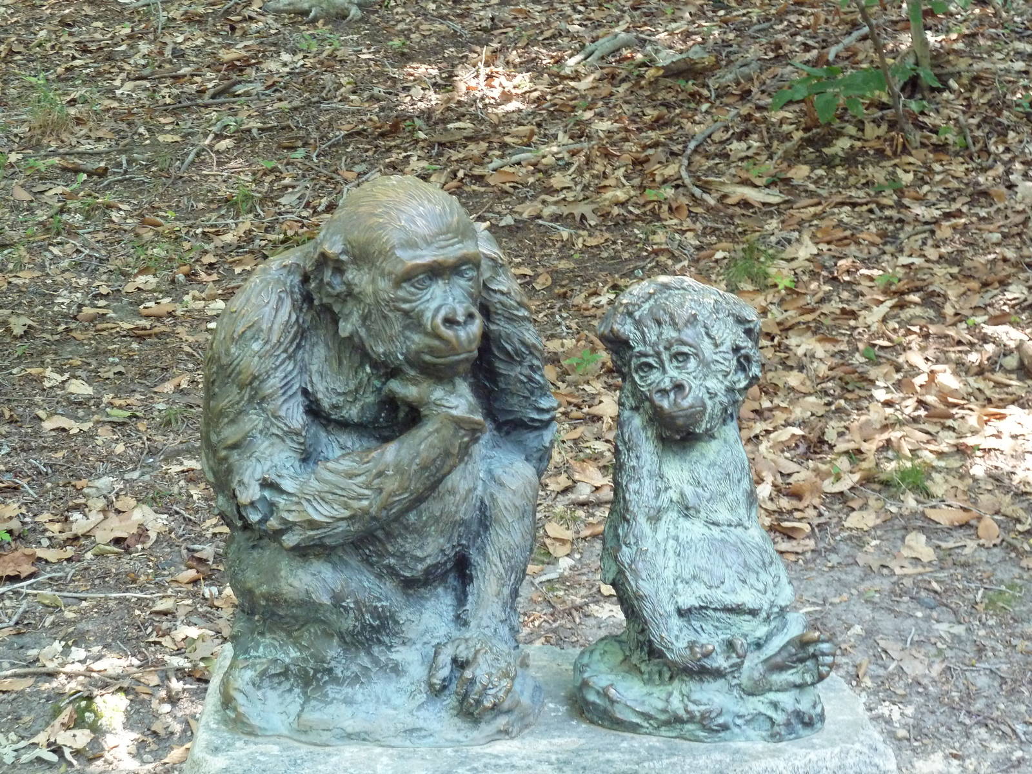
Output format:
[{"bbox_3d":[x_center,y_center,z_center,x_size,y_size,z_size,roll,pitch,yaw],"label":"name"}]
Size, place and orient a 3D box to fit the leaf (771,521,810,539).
[{"bbox_3d":[0.680,0.354,5.301,0.092,0.030,0.042,3,20,8],"label":"leaf"}]

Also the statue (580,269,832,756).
[{"bbox_3d":[0.284,0.159,3.243,0.380,0.665,0.350,-2,15,-8],"label":"statue"}]

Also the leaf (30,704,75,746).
[{"bbox_3d":[-0.707,0.515,3.271,0.038,0.025,0.100,11,25,26],"label":"leaf"}]

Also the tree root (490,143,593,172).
[{"bbox_3d":[0.100,-0.972,9.060,0.580,0.045,0.060,-12,19,-38],"label":"tree root"}]

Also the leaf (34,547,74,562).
[{"bbox_3d":[-1.067,0.387,4.963,0.095,0.020,0.055,0,15,0],"label":"leaf"}]

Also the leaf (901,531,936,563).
[{"bbox_3d":[0.934,0.372,4.991,0.085,0.032,0.090,0,15,0],"label":"leaf"}]

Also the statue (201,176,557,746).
[{"bbox_3d":[-0.210,0.072,3.287,0.530,0.810,0.500,-8,17,-27],"label":"statue"}]

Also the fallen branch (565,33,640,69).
[{"bbox_3d":[0.355,-1.386,8.872,0.360,0.080,0.130,-20,32,-35],"label":"fallen branch"}]

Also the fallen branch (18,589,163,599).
[{"bbox_3d":[-0.942,0.458,4.754,0.325,0.018,0.030,1,15,5],"label":"fallen branch"}]

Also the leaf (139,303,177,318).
[{"bbox_3d":[-1.000,-0.214,6.000,0.106,0.025,0.050,0,23,0],"label":"leaf"}]

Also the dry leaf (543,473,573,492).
[{"bbox_3d":[0.098,0.224,5.000,0.068,0.020,0.055,0,23,0],"label":"dry leaf"}]

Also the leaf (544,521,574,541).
[{"bbox_3d":[0.102,0.341,5.085,0.075,0.028,0.060,0,15,0],"label":"leaf"}]

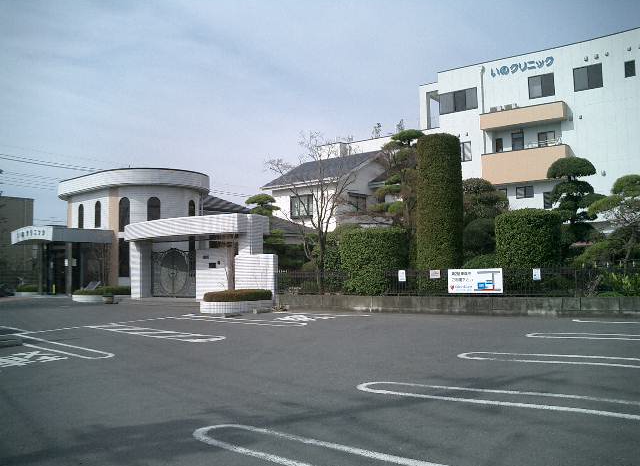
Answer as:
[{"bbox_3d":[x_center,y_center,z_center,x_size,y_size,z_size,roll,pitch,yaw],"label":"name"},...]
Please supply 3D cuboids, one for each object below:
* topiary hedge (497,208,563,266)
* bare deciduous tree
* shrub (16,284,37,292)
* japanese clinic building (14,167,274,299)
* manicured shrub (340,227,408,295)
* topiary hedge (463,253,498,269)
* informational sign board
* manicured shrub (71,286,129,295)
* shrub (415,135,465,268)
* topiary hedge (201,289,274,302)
[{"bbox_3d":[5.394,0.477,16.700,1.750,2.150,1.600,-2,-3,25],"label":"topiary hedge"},{"bbox_3d":[-0.159,-0.607,18.700,2.700,4.600,2.400,-2,-3,25],"label":"bare deciduous tree"},{"bbox_3d":[-13.108,2.465,29.000,1.000,0.420,0.850,-2,-3,23],"label":"shrub"},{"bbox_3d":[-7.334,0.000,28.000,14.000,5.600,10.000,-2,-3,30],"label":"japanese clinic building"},{"bbox_3d":[1.499,0.784,17.800,1.750,1.870,1.500,-2,-3,25],"label":"manicured shrub"},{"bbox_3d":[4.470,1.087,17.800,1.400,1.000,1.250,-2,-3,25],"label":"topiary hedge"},{"bbox_3d":[3.949,1.211,16.400,1.380,0.620,0.040,-2,-3,25],"label":"informational sign board"},{"bbox_3d":[-8.403,2.241,25.000,2.350,0.420,1.400,-2,-3,23],"label":"manicured shrub"},{"bbox_3d":[3.190,-0.545,17.200,1.250,4.200,1.220,-2,-3,25],"label":"shrub"},{"bbox_3d":[-2.422,1.844,19.000,2.050,0.360,1.150,-1,-2,6],"label":"topiary hedge"}]

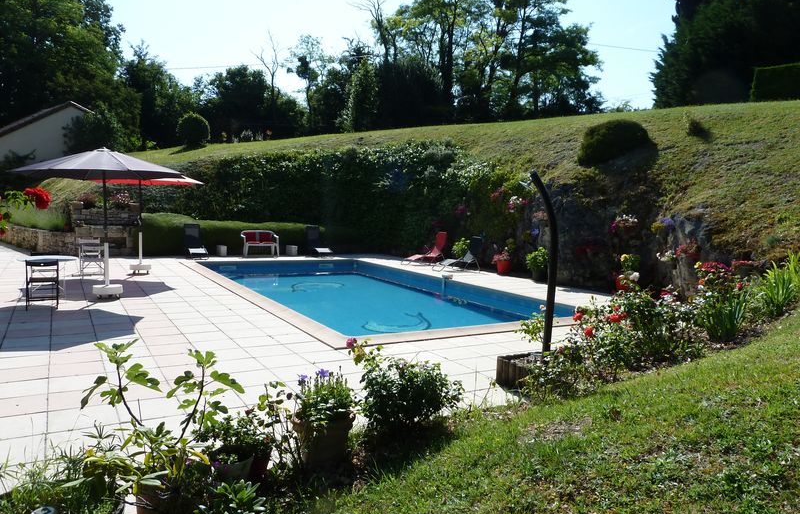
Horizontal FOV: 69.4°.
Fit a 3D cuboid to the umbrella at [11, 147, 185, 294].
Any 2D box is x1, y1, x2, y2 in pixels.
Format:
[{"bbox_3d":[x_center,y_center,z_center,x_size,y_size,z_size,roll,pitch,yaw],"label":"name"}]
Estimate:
[{"bbox_3d":[-5.091,-0.582,9.958,2.750,2.580,2.750,-1,6,-31],"label":"umbrella"}]

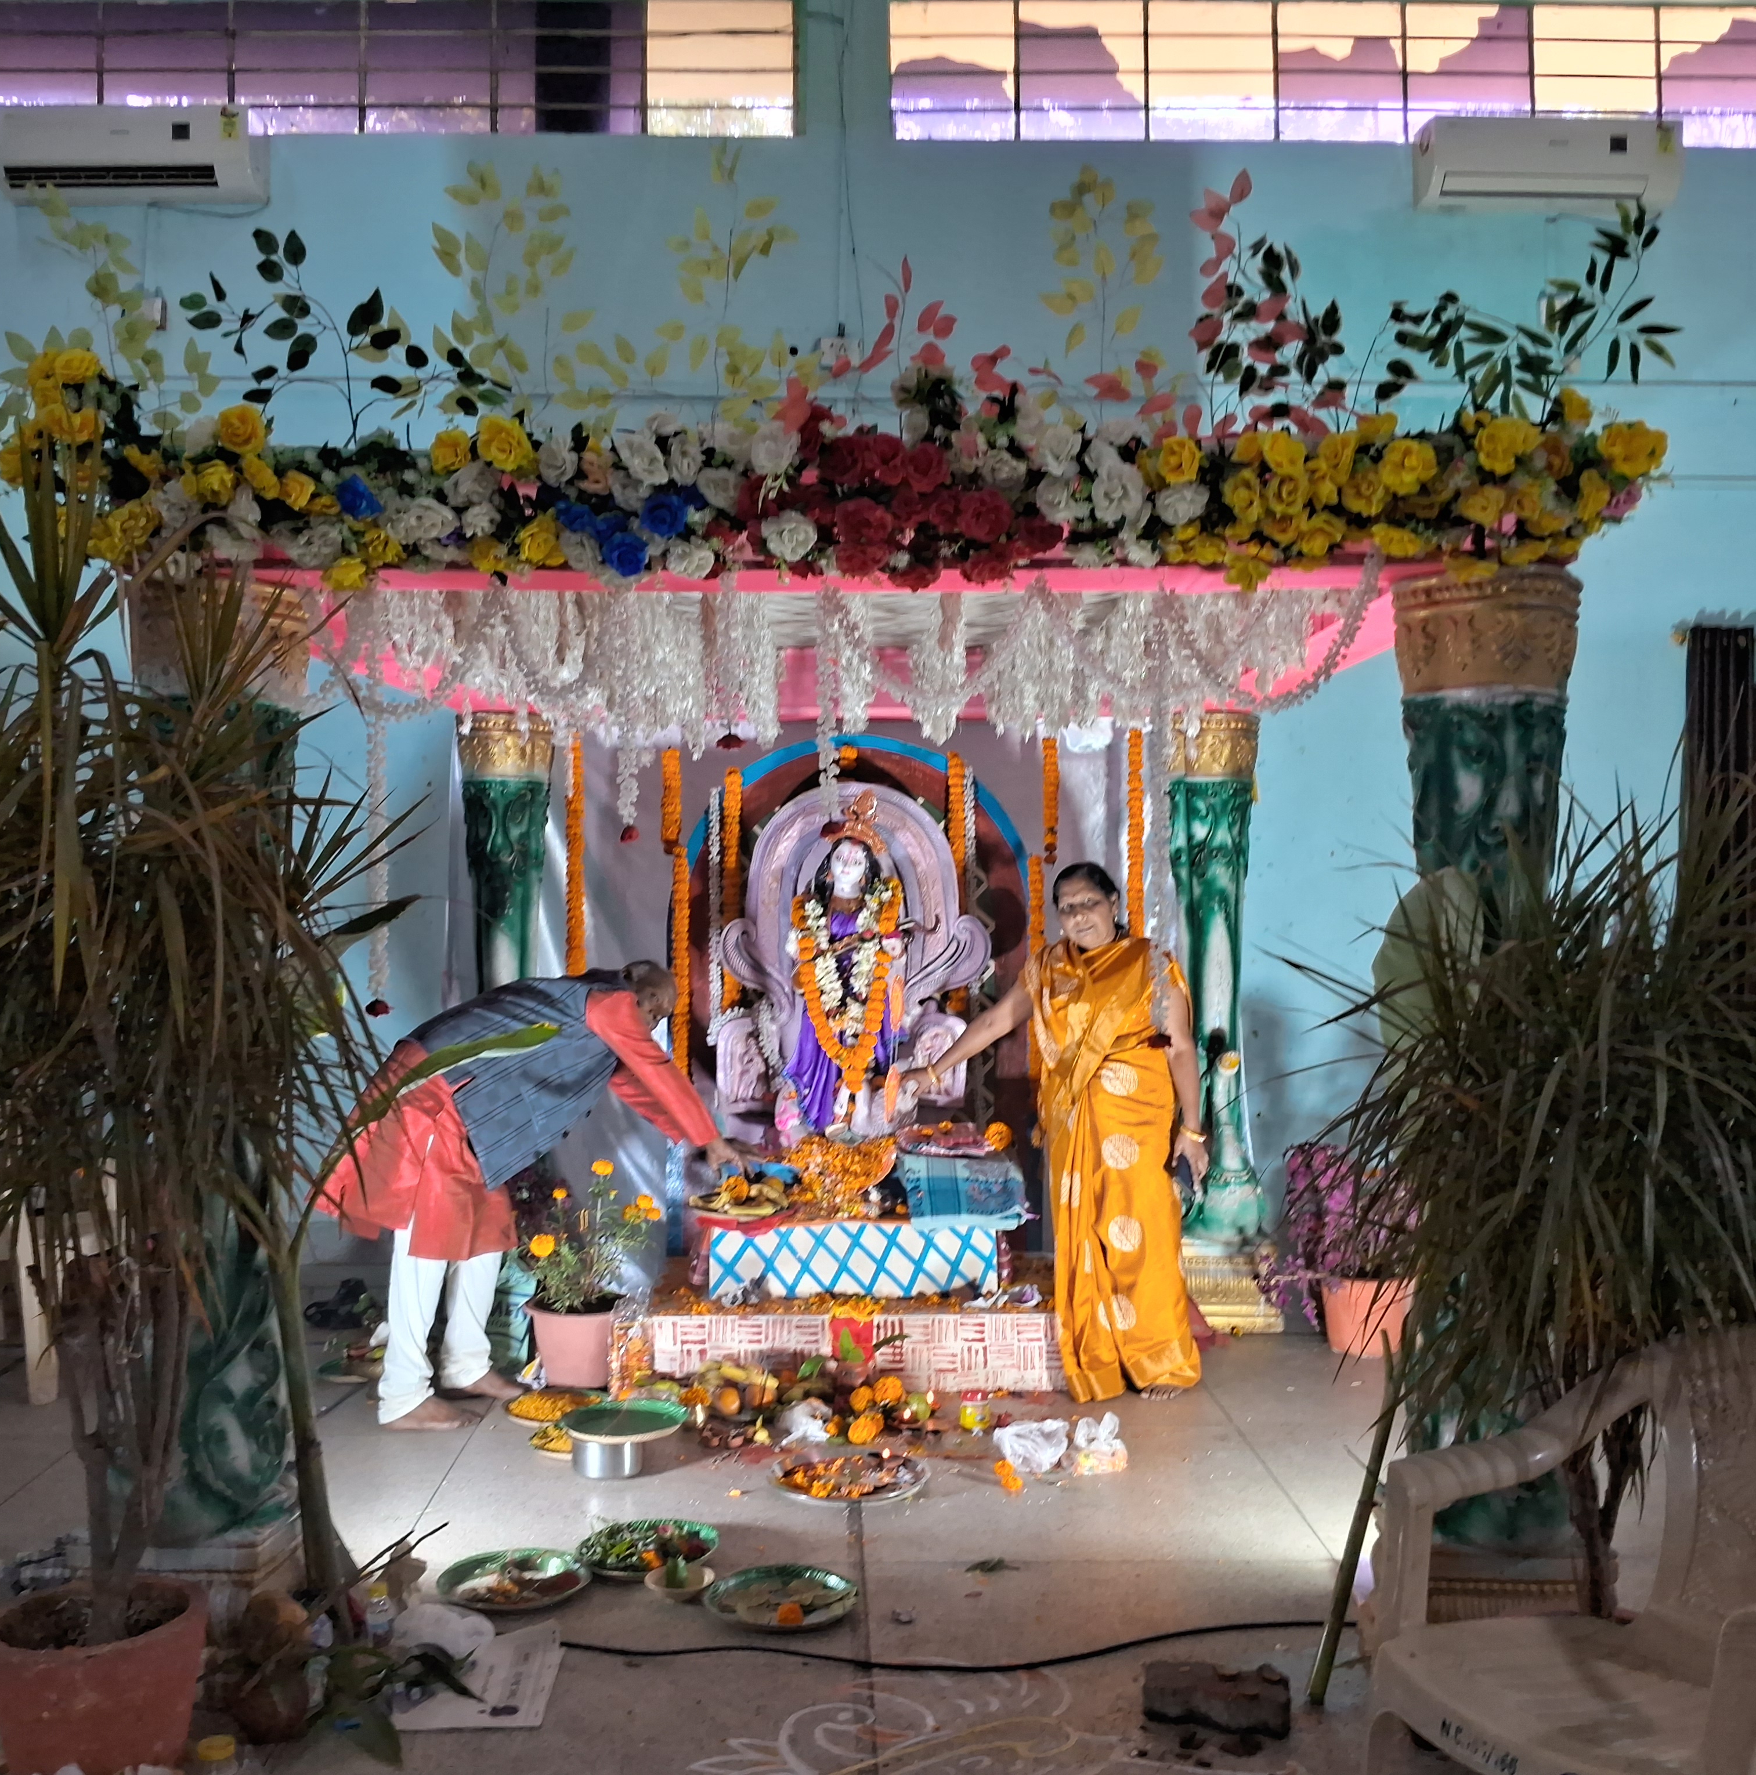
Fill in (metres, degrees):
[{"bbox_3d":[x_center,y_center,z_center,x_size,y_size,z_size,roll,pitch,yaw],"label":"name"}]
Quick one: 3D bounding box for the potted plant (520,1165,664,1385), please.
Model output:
[{"bbox_3d":[-0.826,1.103,5.151,0.380,0.626,0.360,0,1,-1],"label":"potted plant"}]

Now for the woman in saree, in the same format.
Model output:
[{"bbox_3d":[0.514,0.676,5.120,0.860,1.500,0.450,0,0,11],"label":"woman in saree"}]

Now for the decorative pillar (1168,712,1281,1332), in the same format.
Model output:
[{"bbox_3d":[1.111,0.423,5.843,0.370,1.985,0.370,0,1,-1],"label":"decorative pillar"}]

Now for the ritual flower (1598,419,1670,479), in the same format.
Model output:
[{"bbox_3d":[1.330,-0.770,3.130,0.123,0.104,0.090,0,0,-17],"label":"ritual flower"}]

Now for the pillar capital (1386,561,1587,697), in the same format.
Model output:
[{"bbox_3d":[1.075,-0.446,3.140,0.335,0.220,0.335,0,0,0],"label":"pillar capital"}]

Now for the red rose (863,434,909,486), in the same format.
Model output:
[{"bbox_3d":[0.015,-0.761,3.160,0.077,0.089,0.070,0,1,-1],"label":"red rose"}]

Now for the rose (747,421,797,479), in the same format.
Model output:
[{"bbox_3d":[-0.183,-0.762,3.090,0.086,0.099,0.075,0,0,6],"label":"rose"}]

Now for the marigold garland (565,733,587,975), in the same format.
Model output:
[{"bbox_3d":[-0.978,-0.069,5.750,0.072,0.900,0.070,0,0,0],"label":"marigold garland"}]

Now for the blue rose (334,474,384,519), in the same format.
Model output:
[{"bbox_3d":[-0.935,-0.704,3.200,0.088,0.078,0.065,0,0,-5],"label":"blue rose"}]

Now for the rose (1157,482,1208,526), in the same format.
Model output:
[{"bbox_3d":[0.520,-0.654,3.040,0.095,0.073,0.060,0,0,0],"label":"rose"}]

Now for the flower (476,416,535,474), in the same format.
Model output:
[{"bbox_3d":[-0.671,-0.797,3.200,0.104,0.104,0.065,0,0,-5],"label":"flower"}]

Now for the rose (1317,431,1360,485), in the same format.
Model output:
[{"bbox_3d":[0.788,-0.738,3.050,0.076,0.089,0.060,0,0,0],"label":"rose"}]

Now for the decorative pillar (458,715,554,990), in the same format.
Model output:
[{"bbox_3d":[-1.225,0.447,5.880,0.420,2.010,0.420,0,0,-1],"label":"decorative pillar"}]

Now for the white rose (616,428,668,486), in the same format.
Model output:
[{"bbox_3d":[-0.420,-0.767,3.170,0.096,0.102,0.070,0,0,-6],"label":"white rose"}]

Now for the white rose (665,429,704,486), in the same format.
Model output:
[{"bbox_3d":[-0.348,-0.775,3.200,0.072,0.101,0.065,0,0,-5],"label":"white rose"}]

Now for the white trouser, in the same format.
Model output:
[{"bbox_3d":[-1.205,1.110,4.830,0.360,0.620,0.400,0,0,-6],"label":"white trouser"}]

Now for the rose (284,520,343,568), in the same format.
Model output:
[{"bbox_3d":[-1.012,-0.616,3.190,0.107,0.085,0.065,0,0,-5],"label":"rose"}]

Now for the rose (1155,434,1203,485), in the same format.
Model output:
[{"bbox_3d":[0.536,-0.763,3.170,0.087,0.090,0.065,0,0,-3],"label":"rose"}]

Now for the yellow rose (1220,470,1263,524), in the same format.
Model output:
[{"bbox_3d":[0.648,-0.696,3.170,0.082,0.094,0.065,0,0,0],"label":"yellow rose"}]

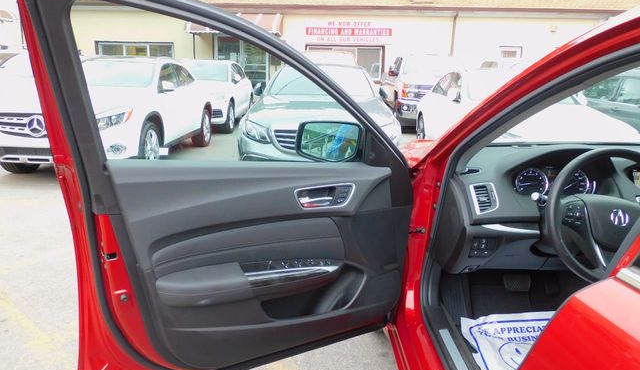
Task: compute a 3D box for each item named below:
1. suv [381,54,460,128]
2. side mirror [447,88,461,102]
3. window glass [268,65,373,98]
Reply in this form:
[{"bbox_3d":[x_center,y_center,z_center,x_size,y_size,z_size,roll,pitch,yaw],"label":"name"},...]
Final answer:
[{"bbox_3d":[2.800,-2.576,12.500,2.000,1.900,5.200,1,13,2],"label":"suv"},{"bbox_3d":[1.911,-1.295,6.350,0.220,0.180,0.150,0,13,-5],"label":"side mirror"},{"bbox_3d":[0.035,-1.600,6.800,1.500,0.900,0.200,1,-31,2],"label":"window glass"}]

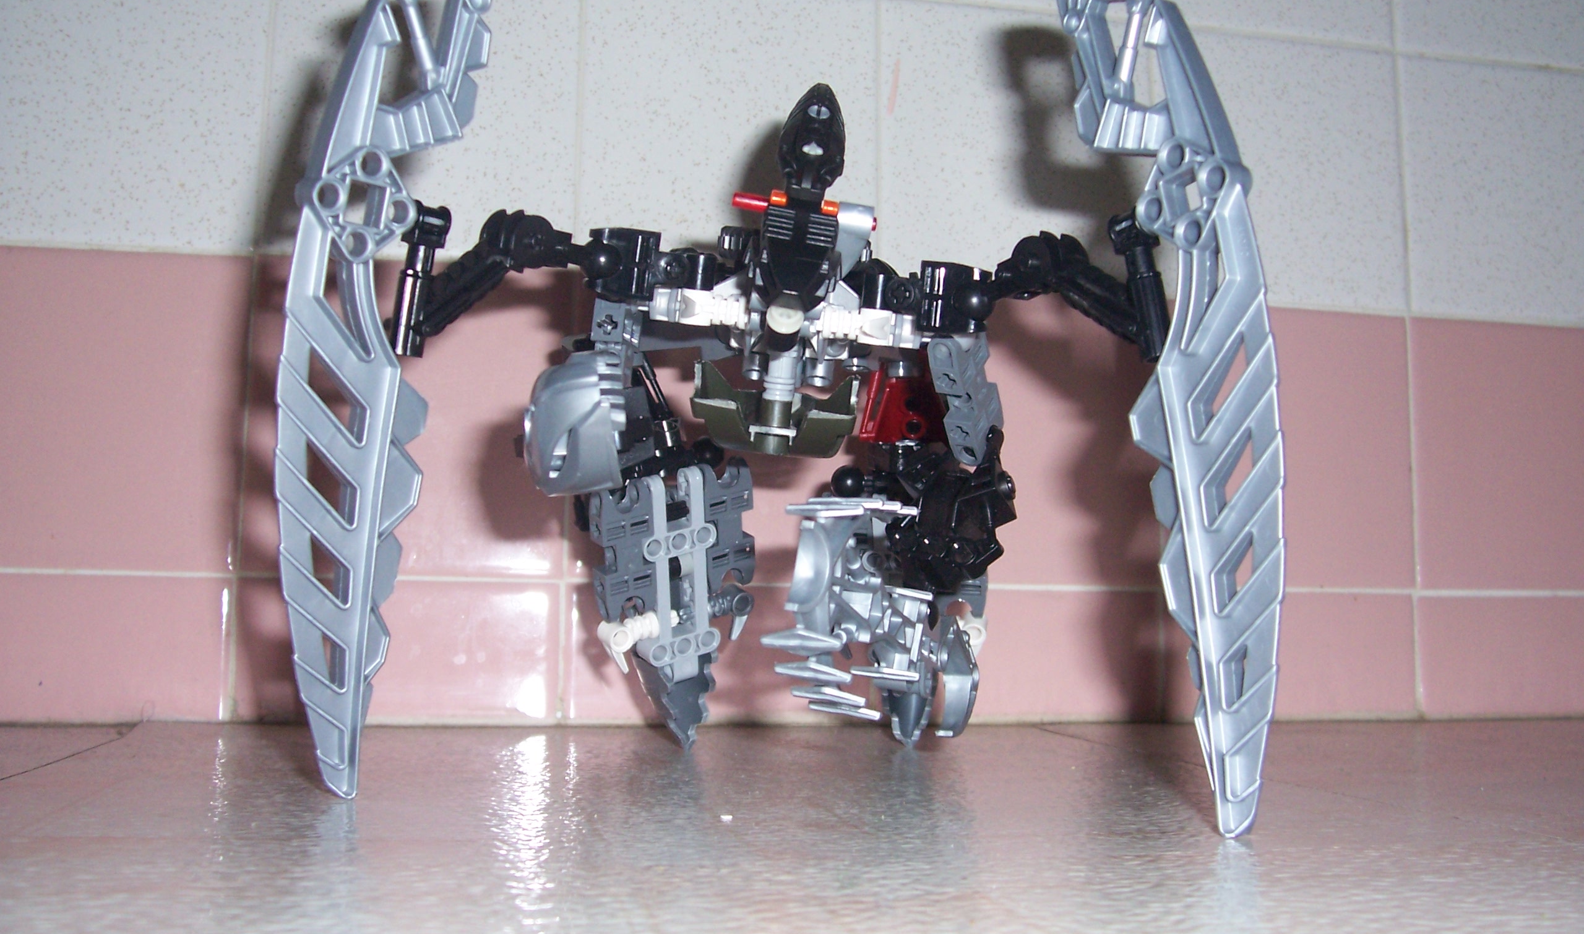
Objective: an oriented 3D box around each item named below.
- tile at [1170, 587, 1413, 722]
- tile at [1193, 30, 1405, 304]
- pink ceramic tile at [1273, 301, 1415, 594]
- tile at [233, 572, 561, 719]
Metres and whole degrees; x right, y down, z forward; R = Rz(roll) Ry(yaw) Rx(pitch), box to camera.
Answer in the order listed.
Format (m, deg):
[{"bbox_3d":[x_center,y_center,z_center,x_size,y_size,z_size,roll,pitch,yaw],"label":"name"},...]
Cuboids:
[{"bbox_3d":[0.190,0.072,0.572,0.104,0.047,0.008,2,-6,-11],"label":"tile"},{"bbox_3d":[0.192,-0.115,0.591,0.104,0.106,0.008,2,-6,-11],"label":"tile"},{"bbox_3d":[0.191,-0.007,0.580,0.105,0.108,0.008,2,-6,-11],"label":"pink ceramic tile"},{"bbox_3d":[-0.134,0.063,0.511,0.106,0.047,0.008,2,-6,-11],"label":"tile"}]

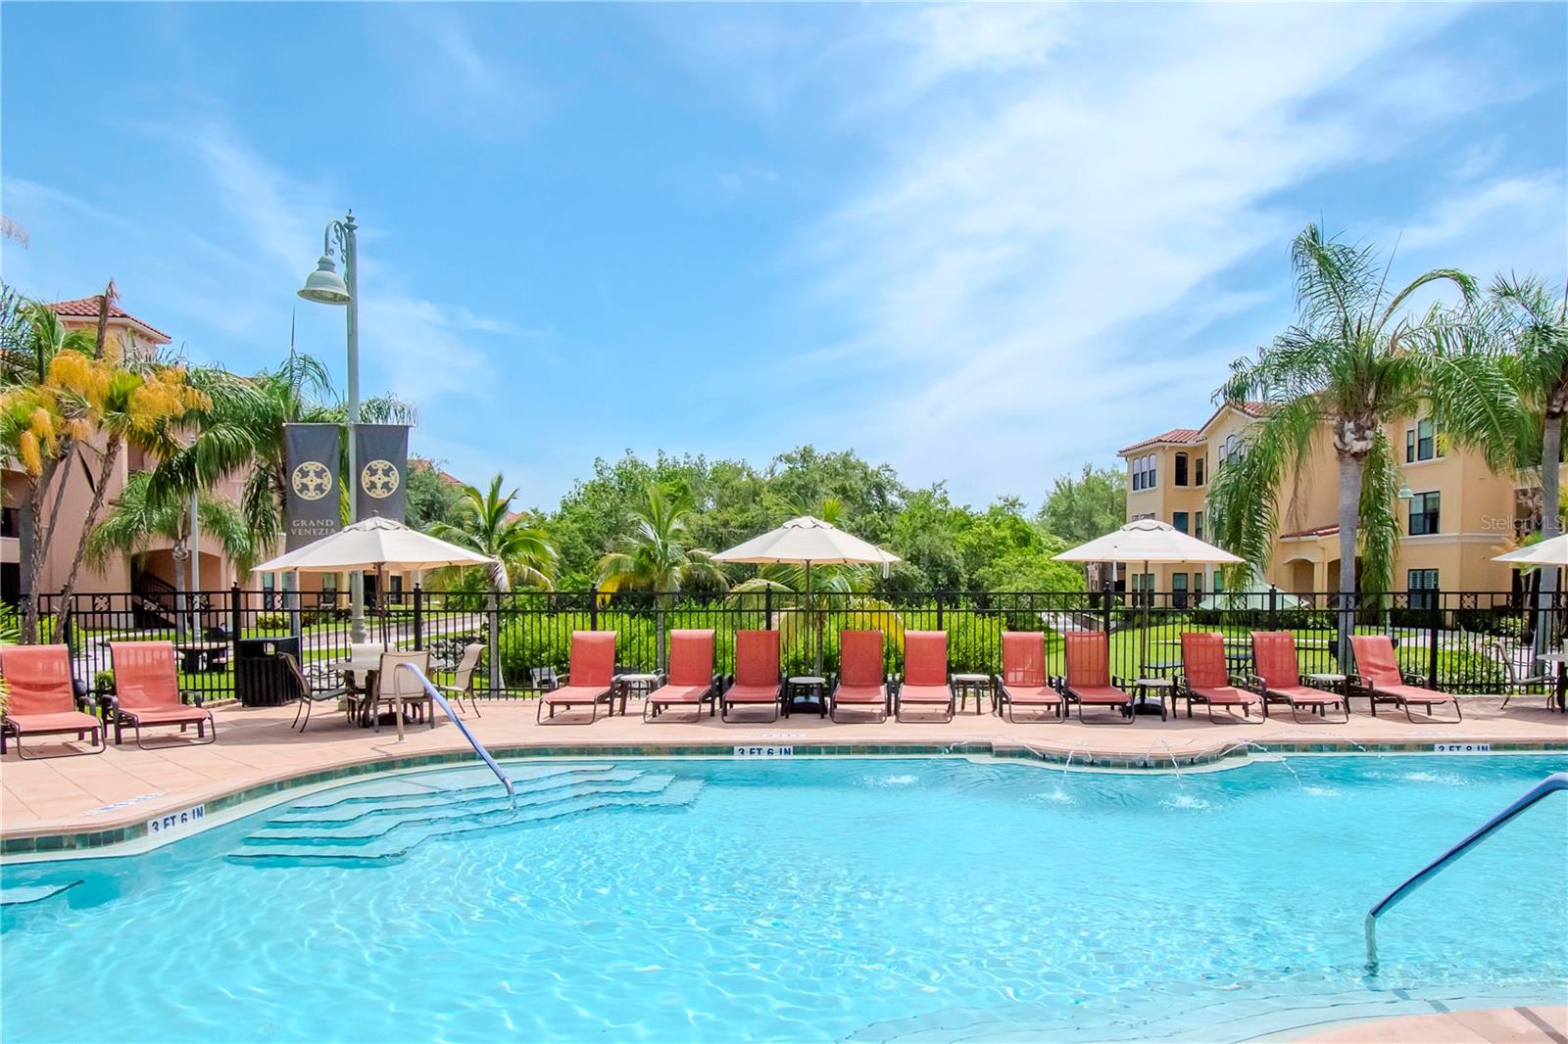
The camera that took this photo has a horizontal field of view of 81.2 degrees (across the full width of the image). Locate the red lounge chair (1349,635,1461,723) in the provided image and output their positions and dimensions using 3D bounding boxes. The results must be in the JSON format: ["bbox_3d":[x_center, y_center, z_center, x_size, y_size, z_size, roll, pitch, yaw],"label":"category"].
[{"bbox_3d":[7.784,1.938,11.616,0.760,1.000,1.430,0,-3,3],"label":"red lounge chair"}]

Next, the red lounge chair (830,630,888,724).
[{"bbox_3d":[0.960,1.918,11.531,0.720,1.000,1.420,0,-2,5],"label":"red lounge chair"}]

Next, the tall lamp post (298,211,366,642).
[{"bbox_3d":[-5.740,-0.812,11.950,0.640,6.500,0.950,-1,-3,25],"label":"tall lamp post"}]

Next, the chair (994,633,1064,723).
[{"bbox_3d":[3.103,1.939,11.622,0.760,1.000,1.430,0,-3,6],"label":"chair"}]

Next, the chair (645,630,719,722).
[{"bbox_3d":[-1.270,1.938,11.615,0.760,1.000,1.430,0,-3,5],"label":"chair"}]

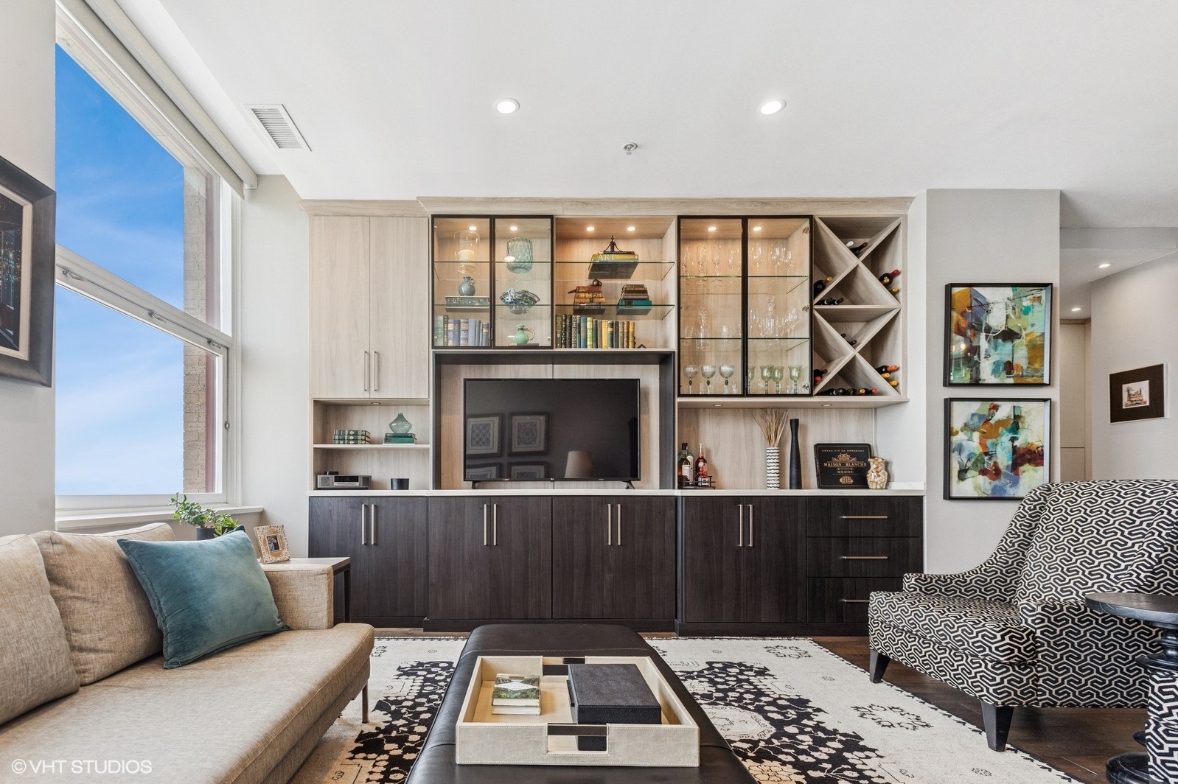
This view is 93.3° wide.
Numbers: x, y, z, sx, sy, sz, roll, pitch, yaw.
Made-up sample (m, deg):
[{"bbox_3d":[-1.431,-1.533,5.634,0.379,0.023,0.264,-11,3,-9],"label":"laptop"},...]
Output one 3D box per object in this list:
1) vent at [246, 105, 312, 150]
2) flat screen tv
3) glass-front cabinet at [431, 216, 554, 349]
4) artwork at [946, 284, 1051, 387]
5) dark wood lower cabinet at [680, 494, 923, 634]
[{"bbox_3d":[-1.630,-1.380,2.930,0.200,0.040,0.370,0,0,0],"label":"vent"},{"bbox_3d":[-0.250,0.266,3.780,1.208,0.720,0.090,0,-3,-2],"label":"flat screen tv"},{"bbox_3d":[-0.619,-0.684,3.720,0.777,0.842,0.380,0,-3,-2],"label":"glass-front cabinet"},{"bbox_3d":[2.559,-0.357,3.487,0.645,0.637,0.045,0,0,0],"label":"artwork"},{"bbox_3d":[1.335,1.121,3.781,1.546,0.899,0.490,0,0,0],"label":"dark wood lower cabinet"}]

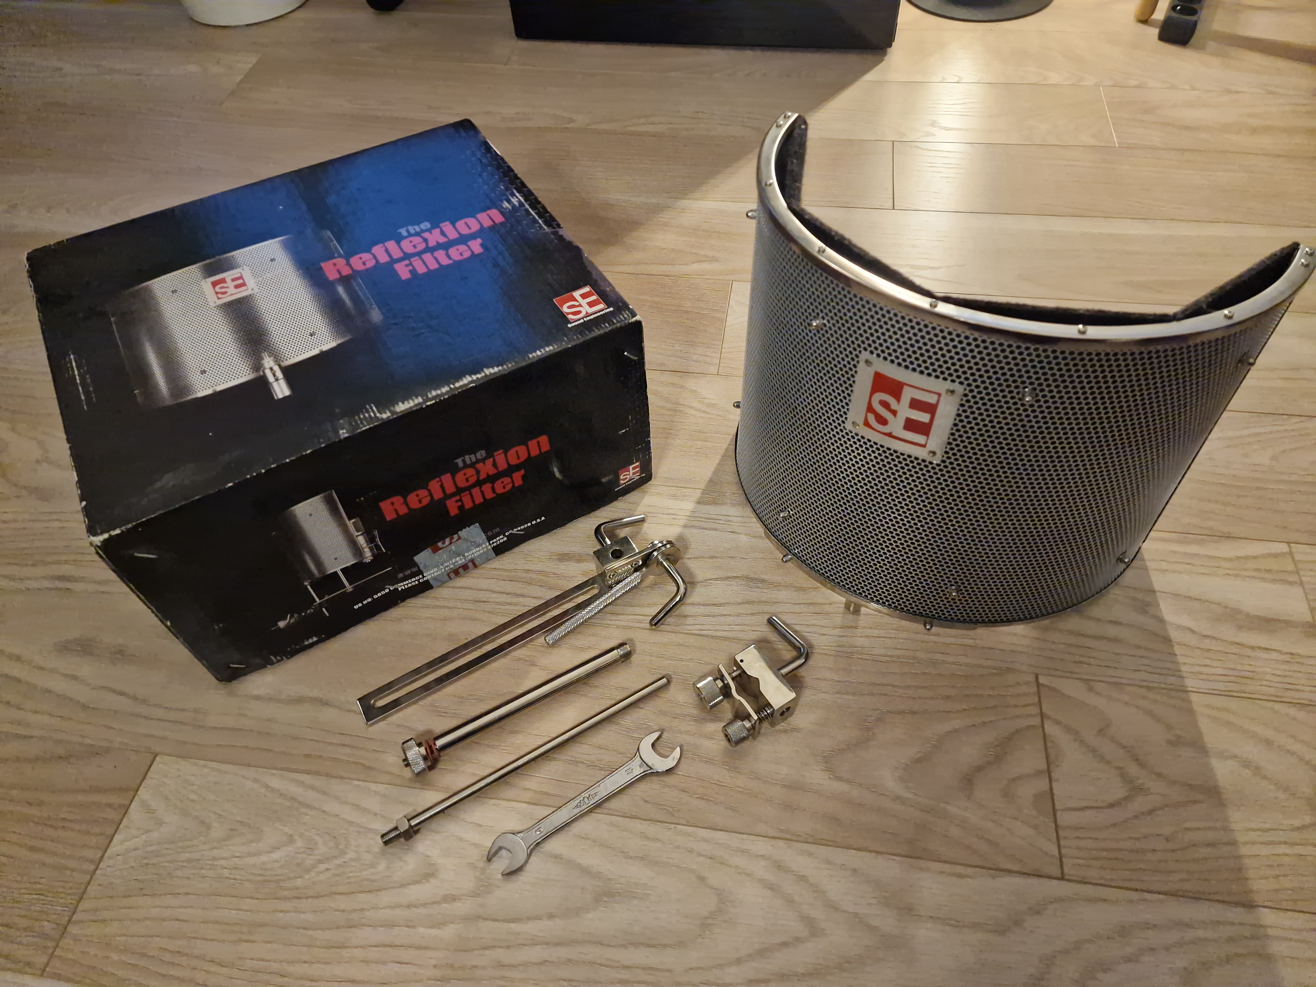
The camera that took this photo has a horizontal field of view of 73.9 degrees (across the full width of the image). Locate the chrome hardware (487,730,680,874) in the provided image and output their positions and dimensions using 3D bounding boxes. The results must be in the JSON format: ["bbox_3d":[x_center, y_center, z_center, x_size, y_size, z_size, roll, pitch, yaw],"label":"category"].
[{"bbox_3d":[-0.055,0.238,0.675,0.167,0.007,0.033,-29,57,-19],"label":"chrome hardware"}]

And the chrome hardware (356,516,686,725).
[{"bbox_3d":[-0.113,0.112,0.755,0.304,0.038,0.120,-26,56,-18],"label":"chrome hardware"}]

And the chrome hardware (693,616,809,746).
[{"bbox_3d":[0.082,0.152,0.724,0.104,0.030,0.080,-26,56,-18],"label":"chrome hardware"}]

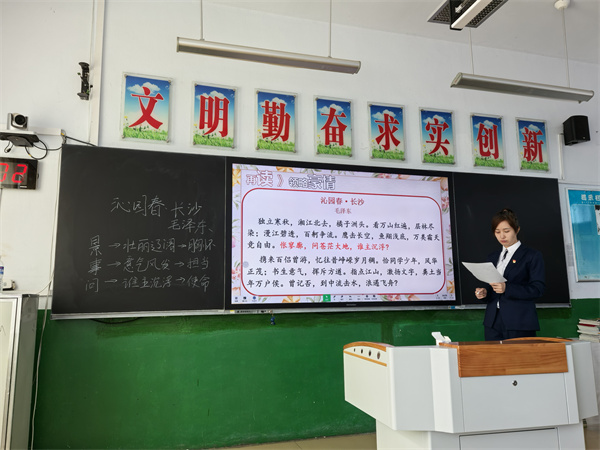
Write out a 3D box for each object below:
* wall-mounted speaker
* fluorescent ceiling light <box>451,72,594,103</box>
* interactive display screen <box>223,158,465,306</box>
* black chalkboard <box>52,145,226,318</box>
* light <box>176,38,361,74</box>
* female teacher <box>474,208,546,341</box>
[{"bbox_3d":[2.616,-0.888,4.423,0.165,0.235,0.170,0,-8,-2],"label":"wall-mounted speaker"},{"bbox_3d":[1.739,-1.043,3.612,1.211,0.055,0.130,2,-9,-16],"label":"fluorescent ceiling light"},{"bbox_3d":[0.393,0.085,3.812,1.988,1.162,0.080,2,-9,-16],"label":"interactive display screen"},{"bbox_3d":[-1.116,0.056,3.379,1.143,1.198,0.070,2,-9,-16],"label":"black chalkboard"},{"bbox_3d":[-0.185,-1.092,3.084,1.209,0.055,0.130,2,-9,-16],"label":"light"},{"bbox_3d":[1.516,0.716,3.291,0.410,1.670,0.450,5,-10,-32],"label":"female teacher"}]

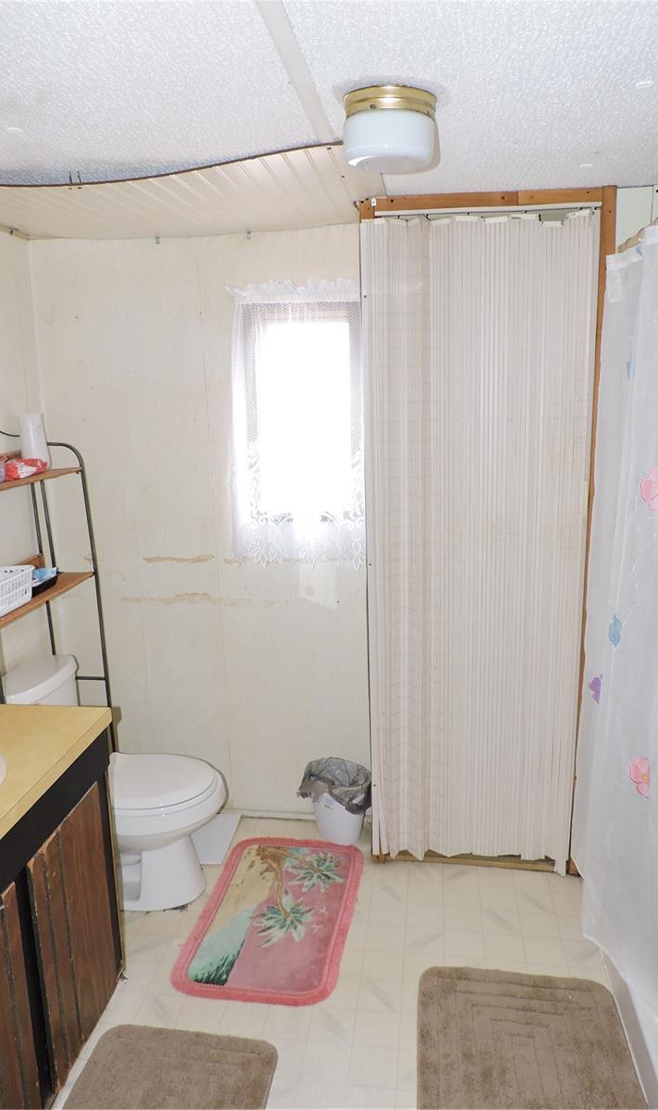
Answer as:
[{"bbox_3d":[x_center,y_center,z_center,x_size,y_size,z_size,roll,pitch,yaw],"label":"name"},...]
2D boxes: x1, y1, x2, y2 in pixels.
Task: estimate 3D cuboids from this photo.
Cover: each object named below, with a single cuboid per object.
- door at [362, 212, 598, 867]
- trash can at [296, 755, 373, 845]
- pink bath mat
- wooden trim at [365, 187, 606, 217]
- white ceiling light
[{"bbox_3d":[0.457,0.045,2.421,0.664,2.075,0.060,0,12,9],"label":"door"},{"bbox_3d":[0.029,0.902,2.800,0.249,0.279,0.244,-2,12,0],"label":"trash can"},{"bbox_3d":[-0.164,1.120,2.444,0.484,0.016,0.773,0,12,8],"label":"pink bath mat"},{"bbox_3d":[0.434,-1.003,2.192,0.668,0.050,0.035,0,12,9],"label":"wooden trim"},{"bbox_3d":[0.118,-0.806,1.470,0.180,0.118,0.180,0,12,8],"label":"white ceiling light"}]

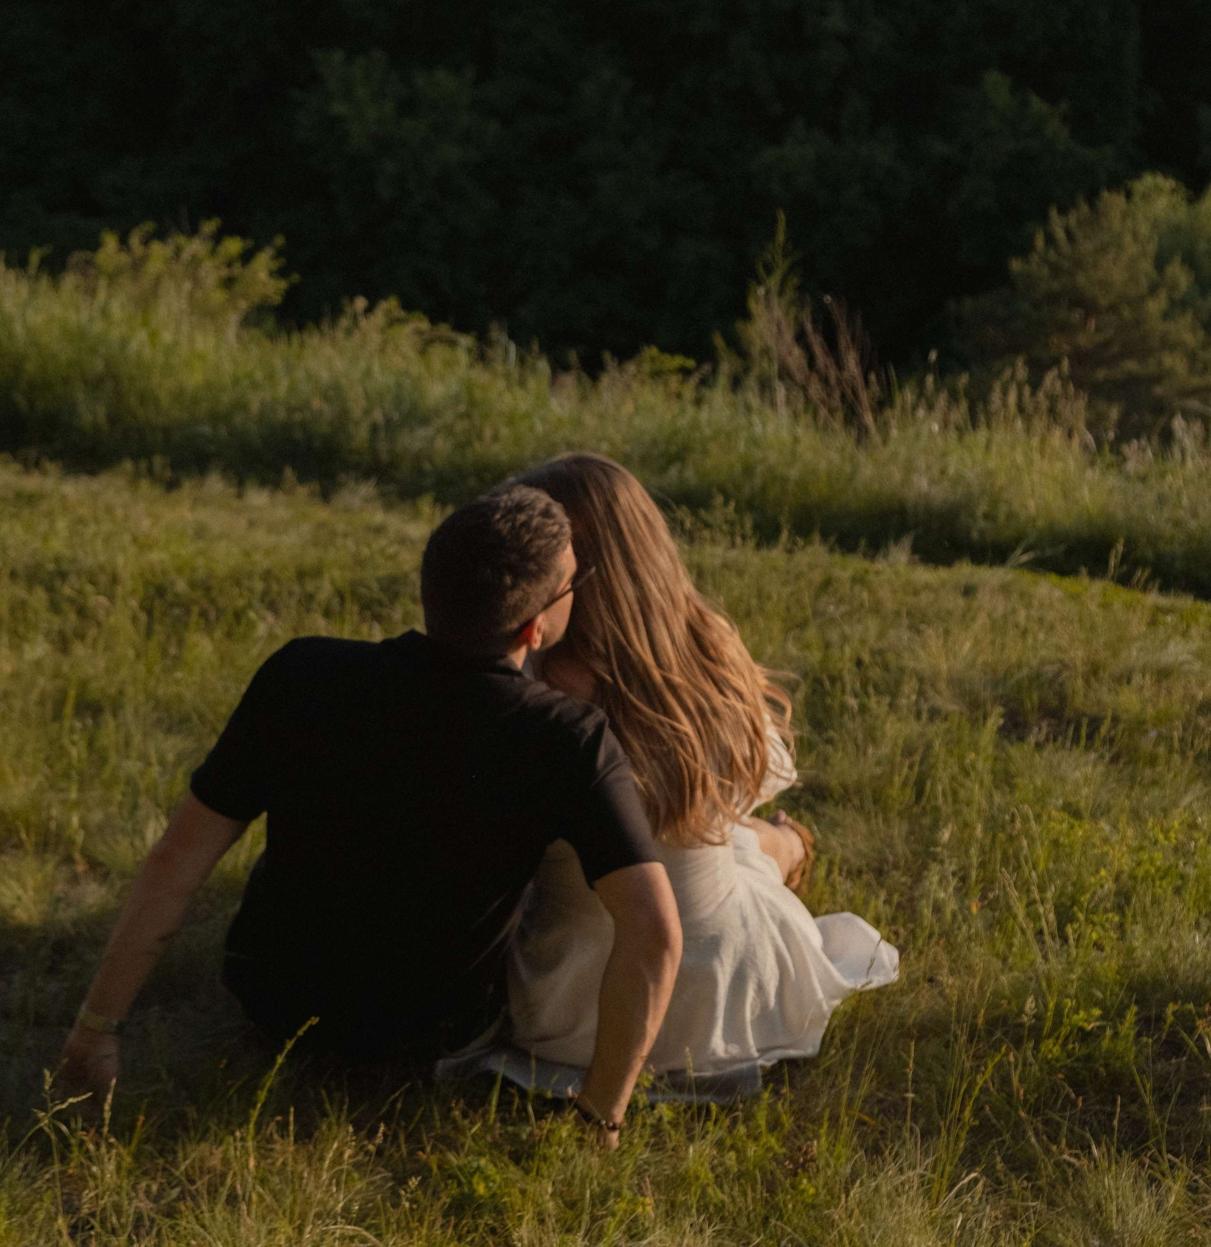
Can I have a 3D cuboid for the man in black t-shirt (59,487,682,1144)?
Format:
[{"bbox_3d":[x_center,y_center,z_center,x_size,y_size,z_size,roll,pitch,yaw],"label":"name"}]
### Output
[{"bbox_3d":[-0.260,0.187,3.849,0.800,0.820,1.100,1,11,6],"label":"man in black t-shirt"}]

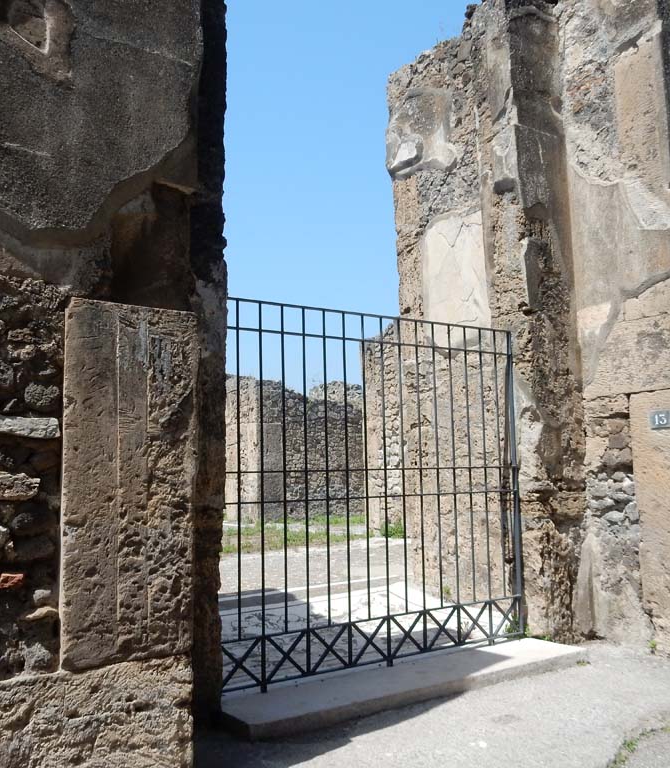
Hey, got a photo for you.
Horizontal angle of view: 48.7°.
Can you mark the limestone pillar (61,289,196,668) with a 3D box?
[{"bbox_3d":[-0.950,0.417,3.219,0.545,1.463,0.420,3,-7,-32],"label":"limestone pillar"}]

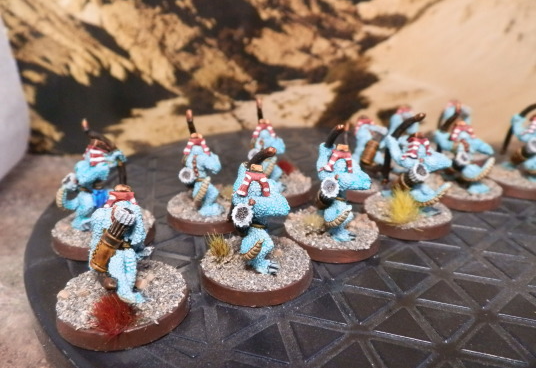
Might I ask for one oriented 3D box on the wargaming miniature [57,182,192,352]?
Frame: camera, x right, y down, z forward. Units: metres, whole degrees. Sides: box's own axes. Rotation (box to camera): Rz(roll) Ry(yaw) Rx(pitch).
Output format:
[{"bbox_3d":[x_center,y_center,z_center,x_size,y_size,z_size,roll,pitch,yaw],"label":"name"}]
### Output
[{"bbox_3d":[-0.028,0.012,0.082,0.025,0.025,0.026,-3,22,-11],"label":"wargaming miniature"}]

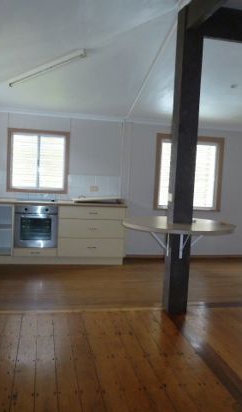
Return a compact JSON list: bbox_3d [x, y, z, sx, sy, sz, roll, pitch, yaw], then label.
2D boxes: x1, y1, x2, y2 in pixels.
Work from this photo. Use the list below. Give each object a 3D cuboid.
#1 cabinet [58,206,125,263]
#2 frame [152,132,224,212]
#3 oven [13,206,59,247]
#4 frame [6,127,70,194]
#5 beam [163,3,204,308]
[{"bbox_3d":[-0.482,0.418,5.844,0.965,0.870,0.580,2,4,-13],"label":"cabinet"},{"bbox_3d":[1.164,-0.546,6.475,1.215,1.272,0.080,2,4,-13],"label":"frame"},{"bbox_3d":[-1.250,0.280,5.646,0.598,0.599,0.550,2,4,-13],"label":"oven"},{"bbox_3d":[-1.274,-0.680,5.920,0.938,0.968,0.080,2,4,-13],"label":"frame"},{"bbox_3d":[0.600,-0.400,3.715,0.190,2.888,0.170,2,4,-13],"label":"beam"}]

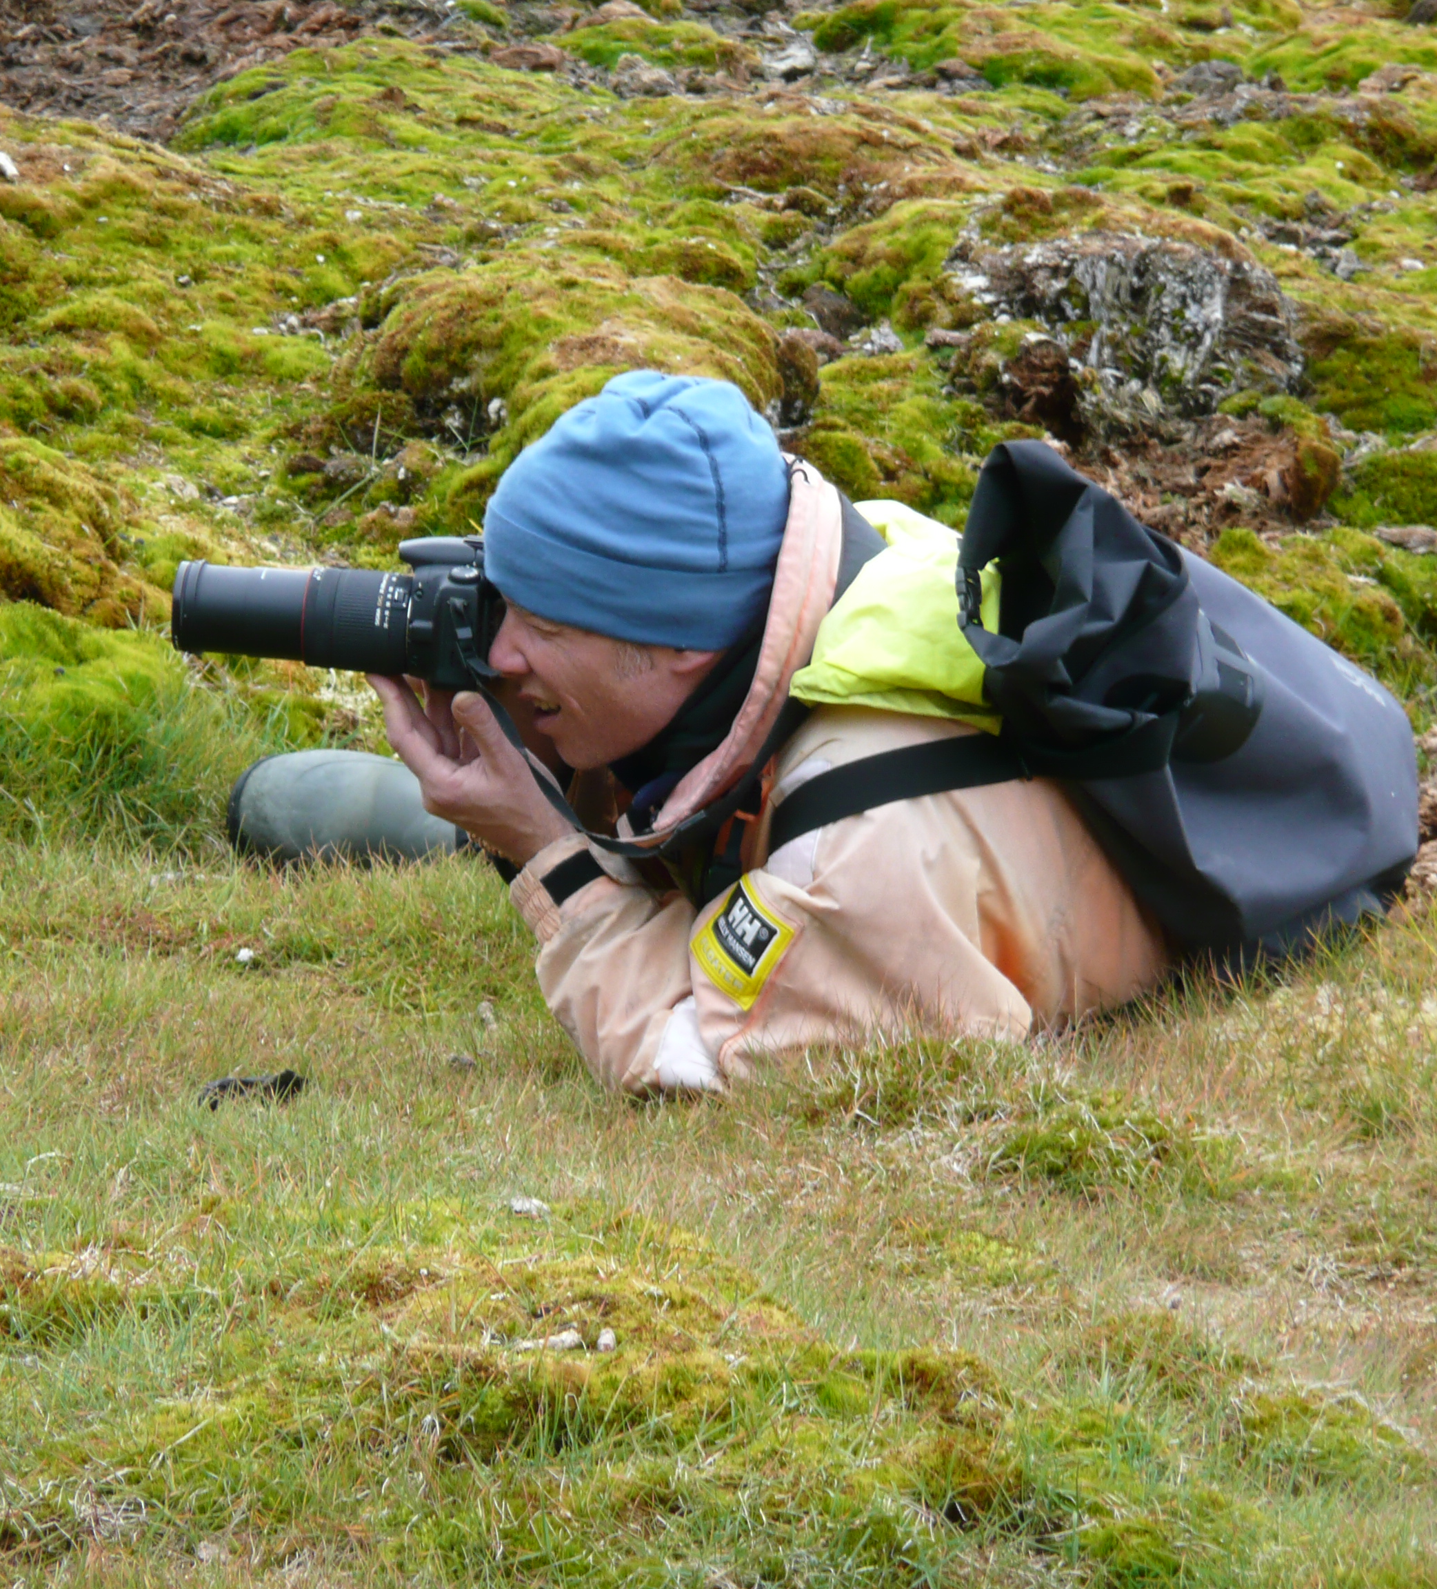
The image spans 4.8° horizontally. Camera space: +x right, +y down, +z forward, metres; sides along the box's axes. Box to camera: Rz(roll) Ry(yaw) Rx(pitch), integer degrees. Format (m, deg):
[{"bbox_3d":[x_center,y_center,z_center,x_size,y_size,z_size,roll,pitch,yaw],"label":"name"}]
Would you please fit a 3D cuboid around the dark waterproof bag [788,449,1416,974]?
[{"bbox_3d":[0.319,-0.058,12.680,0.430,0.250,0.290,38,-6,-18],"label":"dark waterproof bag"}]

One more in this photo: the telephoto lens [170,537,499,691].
[{"bbox_3d":[-0.276,-0.131,12.520,0.245,0.108,0.145,1,7,6],"label":"telephoto lens"}]

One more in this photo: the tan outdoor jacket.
[{"bbox_3d":[0.092,0.025,12.630,0.550,0.430,0.520,35,-5,-19],"label":"tan outdoor jacket"}]

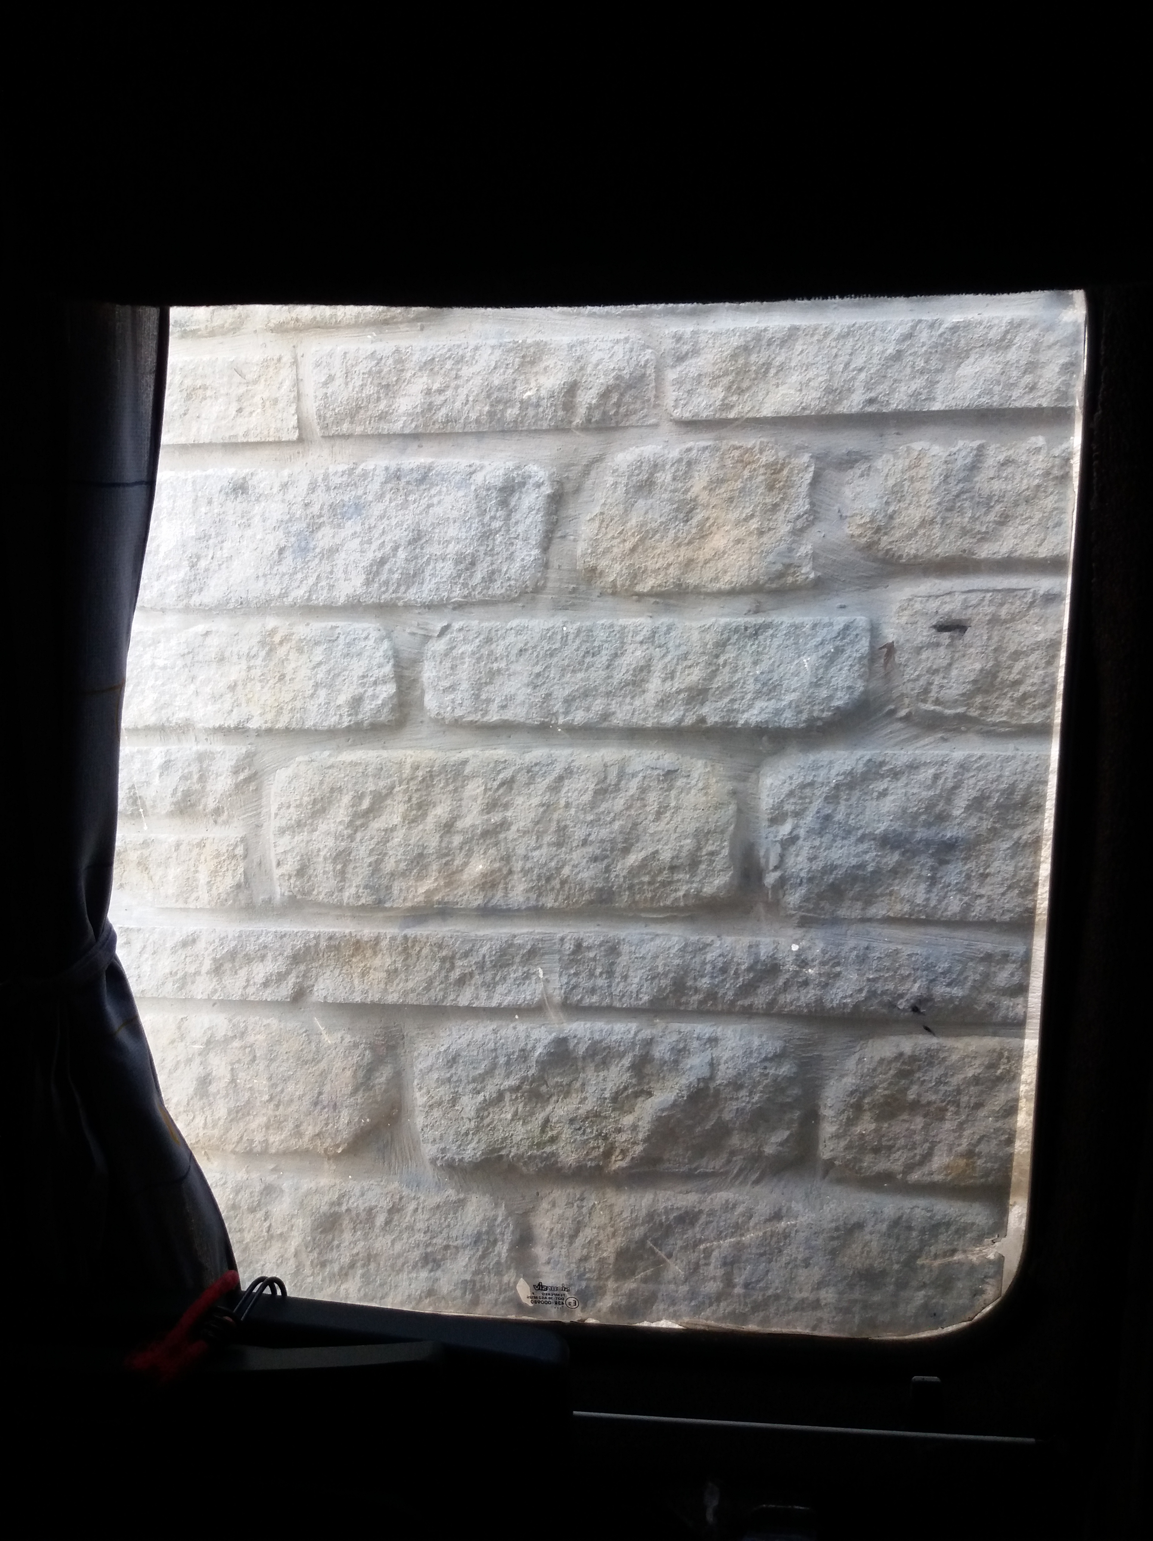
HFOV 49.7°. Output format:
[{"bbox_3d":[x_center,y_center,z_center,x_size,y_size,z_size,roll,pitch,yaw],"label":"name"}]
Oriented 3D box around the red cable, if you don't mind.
[{"bbox_3d":[-0.215,0.303,0.680,0.065,0.045,0.040,-2,4,-25],"label":"red cable"}]

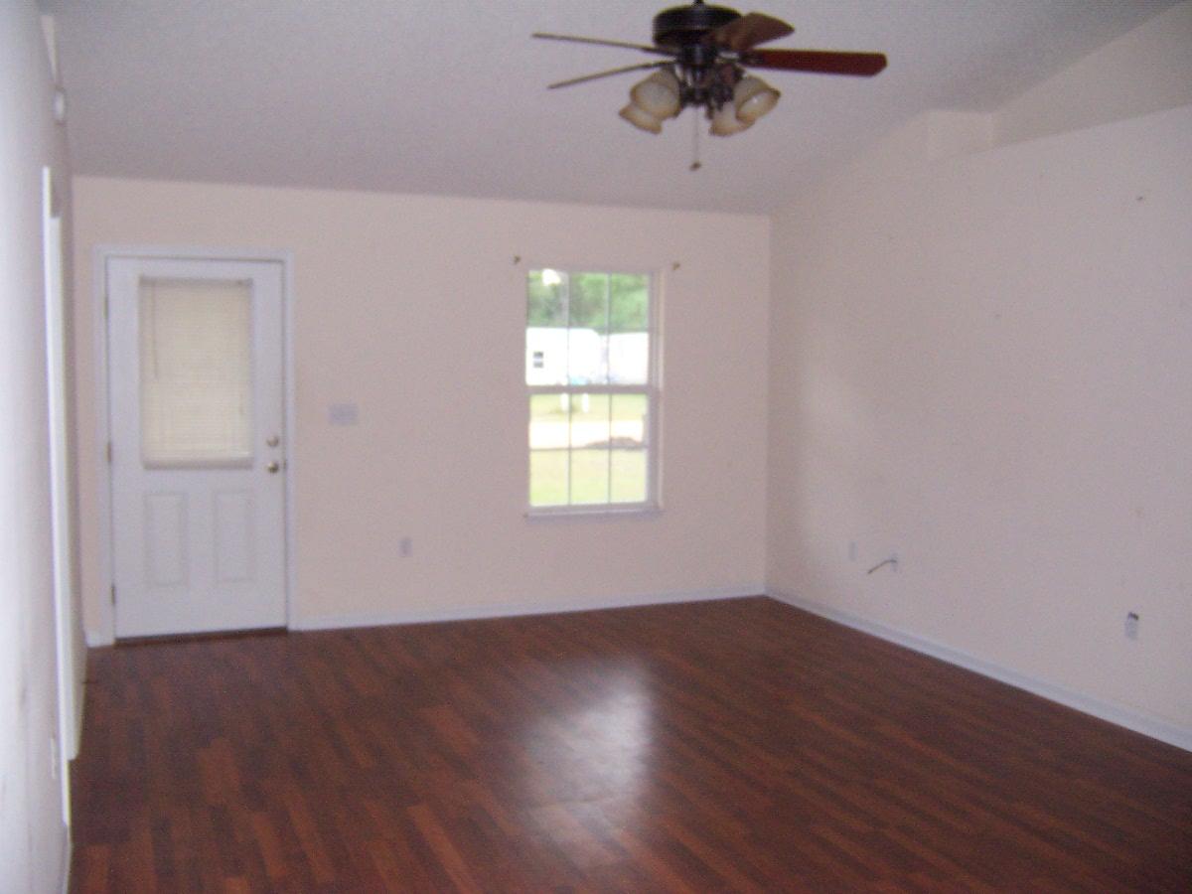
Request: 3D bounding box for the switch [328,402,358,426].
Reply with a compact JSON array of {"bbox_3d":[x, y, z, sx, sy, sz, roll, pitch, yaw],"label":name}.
[{"bbox_3d":[-1.423,-0.181,6.415,0.162,0.116,0.012,-1,4,-21],"label":"switch"}]

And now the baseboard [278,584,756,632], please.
[{"bbox_3d":[-0.296,0.969,6.915,3.022,0.084,0.016,-1,4,-21],"label":"baseboard"}]

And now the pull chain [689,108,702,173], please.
[{"bbox_3d":[0.344,-1.060,3.920,0.030,0.212,0.030,-1,4,-21],"label":"pull chain"}]

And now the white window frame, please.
[{"bbox_3d":[-0.018,-0.336,6.984,0.882,1.509,0.100,-1,4,-21],"label":"white window frame"}]

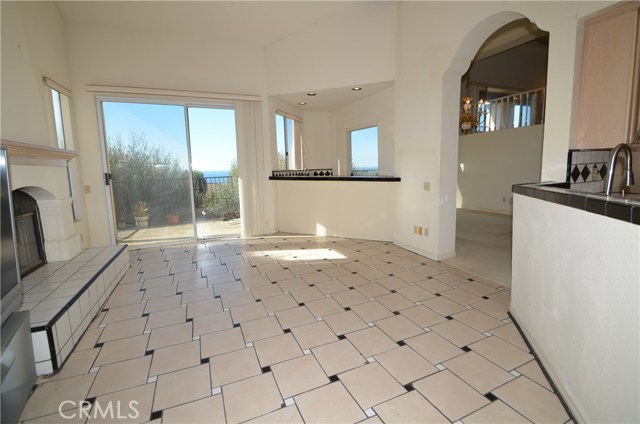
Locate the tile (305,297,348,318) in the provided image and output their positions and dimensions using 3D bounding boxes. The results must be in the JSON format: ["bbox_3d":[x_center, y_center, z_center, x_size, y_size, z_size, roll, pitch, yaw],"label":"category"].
[{"bbox_3d":[0.039,0.887,2.482,0.297,0.010,0.297,-4,9,-25],"label":"tile"}]

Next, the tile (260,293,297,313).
[{"bbox_3d":[-0.396,0.891,2.595,0.298,0.010,0.298,-4,9,-24],"label":"tile"}]

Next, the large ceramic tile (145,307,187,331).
[{"bbox_3d":[-1.306,0.915,2.282,0.289,0.010,0.289,-4,9,-23],"label":"large ceramic tile"}]

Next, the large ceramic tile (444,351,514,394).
[{"bbox_3d":[0.963,0.977,1.627,0.290,0.010,0.290,-5,9,-26],"label":"large ceramic tile"}]

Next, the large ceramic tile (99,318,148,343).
[{"bbox_3d":[-1.546,0.930,2.105,0.290,0.010,0.290,-5,9,-26],"label":"large ceramic tile"}]

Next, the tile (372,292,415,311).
[{"bbox_3d":[0.706,0.851,2.533,0.290,0.010,0.290,-5,9,-26],"label":"tile"}]

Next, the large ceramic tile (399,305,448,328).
[{"bbox_3d":[0.876,0.886,2.285,0.290,0.010,0.290,-5,9,-26],"label":"large ceramic tile"}]

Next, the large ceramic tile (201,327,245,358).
[{"bbox_3d":[-0.724,0.964,1.976,0.297,0.010,0.297,-4,9,-25],"label":"large ceramic tile"}]

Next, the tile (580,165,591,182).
[{"bbox_3d":[2.395,-0.349,2.400,0.150,0.150,0.010,-4,9,-24],"label":"tile"}]

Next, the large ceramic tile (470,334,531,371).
[{"bbox_3d":[1.239,0.968,1.835,0.297,0.010,0.297,-4,9,-25],"label":"large ceramic tile"}]

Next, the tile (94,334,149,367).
[{"bbox_3d":[-1.387,0.977,1.884,0.289,0.010,0.289,-4,9,-23],"label":"tile"}]

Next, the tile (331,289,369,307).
[{"bbox_3d":[0.301,0.872,2.682,0.298,0.010,0.298,-4,9,-24],"label":"tile"}]

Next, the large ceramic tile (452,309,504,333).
[{"bbox_3d":[1.295,0.893,2.203,0.290,0.010,0.290,-5,9,-26],"label":"large ceramic tile"}]

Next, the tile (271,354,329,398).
[{"bbox_3d":[-0.127,1.018,1.669,0.298,0.010,0.298,-4,9,-24],"label":"tile"}]

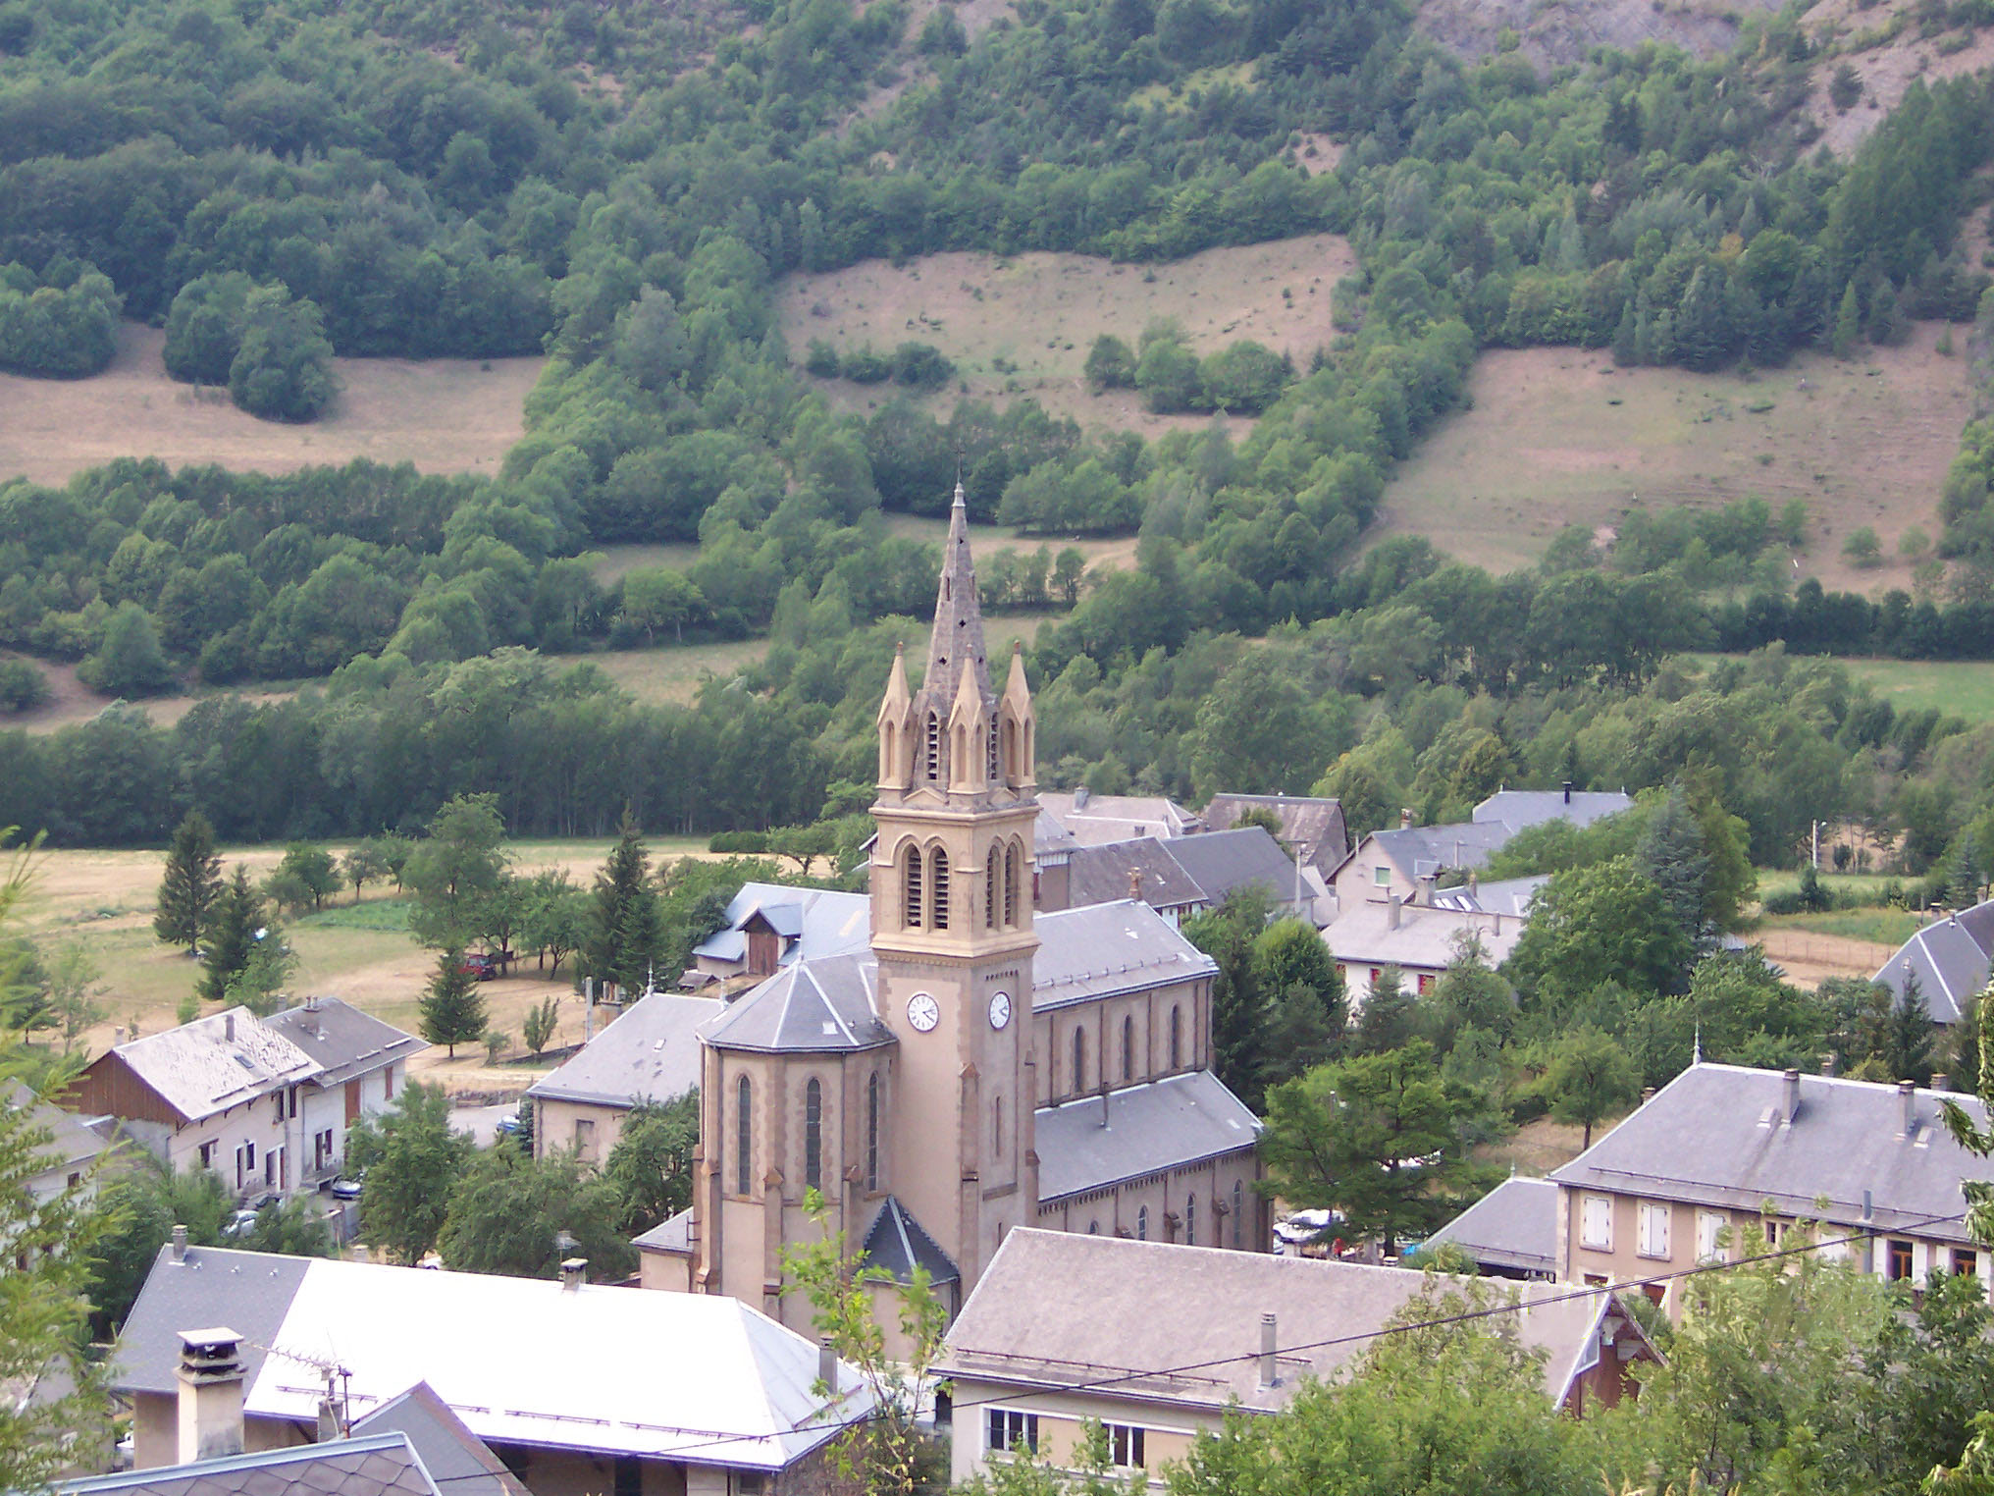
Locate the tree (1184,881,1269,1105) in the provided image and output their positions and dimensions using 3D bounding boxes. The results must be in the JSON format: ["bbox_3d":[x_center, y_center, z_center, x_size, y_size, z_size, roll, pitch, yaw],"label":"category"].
[{"bbox_3d":[12.500,14.500,305.000,5.000,13.700,5.000,1,6,0],"label":"tree"}]

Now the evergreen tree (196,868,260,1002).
[{"bbox_3d":[-47.840,11.750,352.000,4.300,8.780,4.300,1,6,0],"label":"evergreen tree"}]

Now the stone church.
[{"bbox_3d":[-1.739,6.704,274.186,16.500,40.000,34.900,4,7,34],"label":"stone church"}]

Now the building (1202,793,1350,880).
[{"bbox_3d":[20.932,7.403,419.551,11.500,8.700,7.500,4,7,35],"label":"building"}]

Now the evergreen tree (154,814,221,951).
[{"bbox_3d":[-56.340,9.381,393.000,4.770,9.980,4.770,0,6,0],"label":"evergreen tree"}]

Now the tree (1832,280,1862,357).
[{"bbox_3d":[117.523,-59.300,780.000,4.090,10.330,4.090,0,6,0],"label":"tree"}]

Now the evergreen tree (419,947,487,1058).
[{"bbox_3d":[-33.467,15.749,348.000,4.230,6.820,4.230,0,6,0],"label":"evergreen tree"}]

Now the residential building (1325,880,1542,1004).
[{"bbox_3d":[26.700,14.210,338.500,16.000,8.000,8.500,6,8,43],"label":"residential building"}]

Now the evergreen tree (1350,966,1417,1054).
[{"bbox_3d":[22.700,15.880,331.000,3.800,6.070,3.800,1,6,0],"label":"evergreen tree"}]

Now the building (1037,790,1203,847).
[{"bbox_3d":[8.920,7.261,421.561,12.500,8.500,8.500,3,6,24],"label":"building"}]

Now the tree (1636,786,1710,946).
[{"bbox_3d":[45.320,8.390,378.000,5.200,12.230,5.200,1,6,0],"label":"tree"}]

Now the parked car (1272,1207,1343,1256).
[{"bbox_3d":[15.877,24.644,288.272,1.750,1.500,4.150,4,7,34],"label":"parked car"}]

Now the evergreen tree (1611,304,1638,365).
[{"bbox_3d":[86.743,-57.147,780.000,3.660,8.610,3.660,0,6,0],"label":"evergreen tree"}]

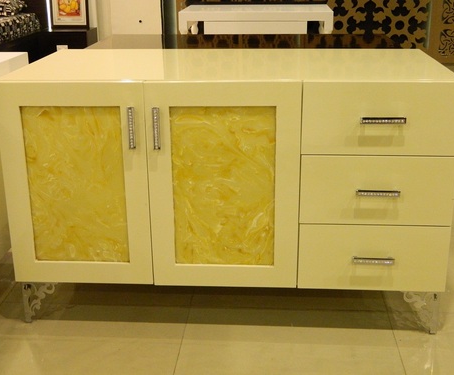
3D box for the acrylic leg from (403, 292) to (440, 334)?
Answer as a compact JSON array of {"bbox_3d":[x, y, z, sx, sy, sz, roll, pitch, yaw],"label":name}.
[{"bbox_3d":[0.549,0.348,1.925,0.098,0.144,0.034,1,19,4],"label":"acrylic leg"}]

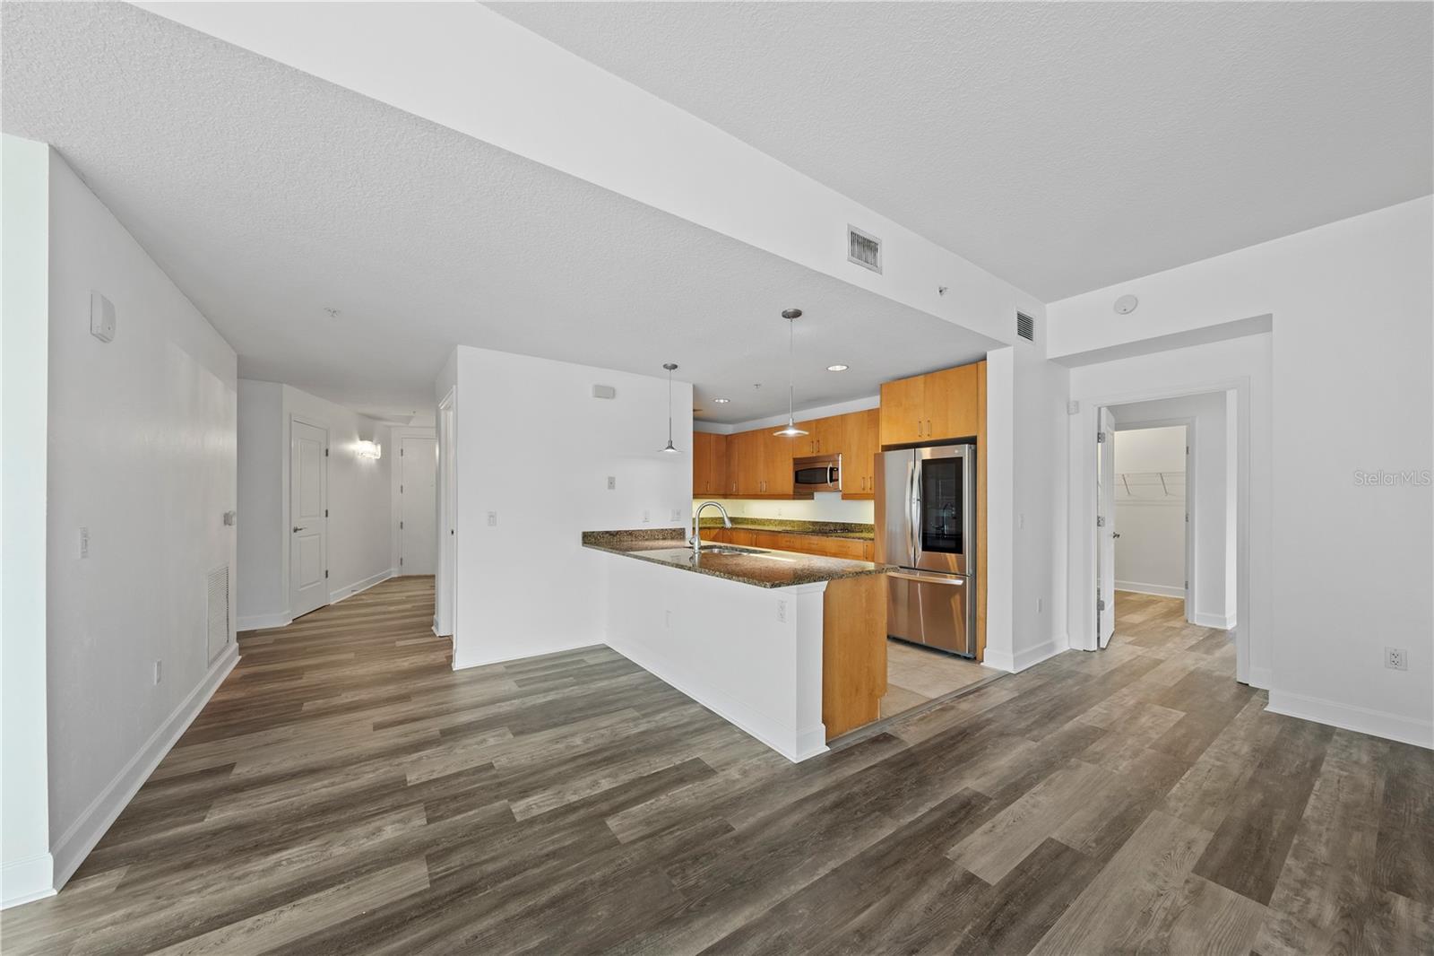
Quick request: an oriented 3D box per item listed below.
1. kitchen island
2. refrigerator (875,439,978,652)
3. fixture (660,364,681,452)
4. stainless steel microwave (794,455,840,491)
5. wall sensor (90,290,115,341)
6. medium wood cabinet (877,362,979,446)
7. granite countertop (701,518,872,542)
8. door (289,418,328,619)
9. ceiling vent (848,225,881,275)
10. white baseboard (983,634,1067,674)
[{"bbox_3d":[-0.043,0.973,3.516,1.043,0.972,2.428,1,-1,-36],"label":"kitchen island"},{"bbox_3d":[2.030,0.614,4.414,0.736,1.763,0.897,1,-1,-36],"label":"refrigerator"},{"bbox_3d":[-0.405,-0.609,4.192,0.210,0.790,0.210,0,-1,0],"label":"fixture"},{"bbox_3d":[1.323,-0.041,5.656,0.403,0.422,0.756,1,-1,-36],"label":"stainless steel microwave"},{"bbox_3d":[-2.451,-0.637,1.915,0.040,0.171,0.121,1,-1,-36],"label":"wall sensor"},{"bbox_3d":[2.087,-0.628,4.412,0.605,0.630,0.927,1,-1,-36],"label":"medium wood cabinet"},{"bbox_3d":[0.705,0.601,5.932,1.088,0.141,3.114,1,-1,-36],"label":"granite countertop"},{"bbox_3d":[-4.687,0.457,5.484,0.060,2.150,0.760,0,-1,-15],"label":"door"},{"bbox_3d":[0.787,-1.212,2.561,0.287,0.196,0.030,1,-1,-36],"label":"ceiling vent"},{"bbox_3d":[2.569,1.409,3.945,1.008,0.136,0.232,1,-1,-36],"label":"white baseboard"}]

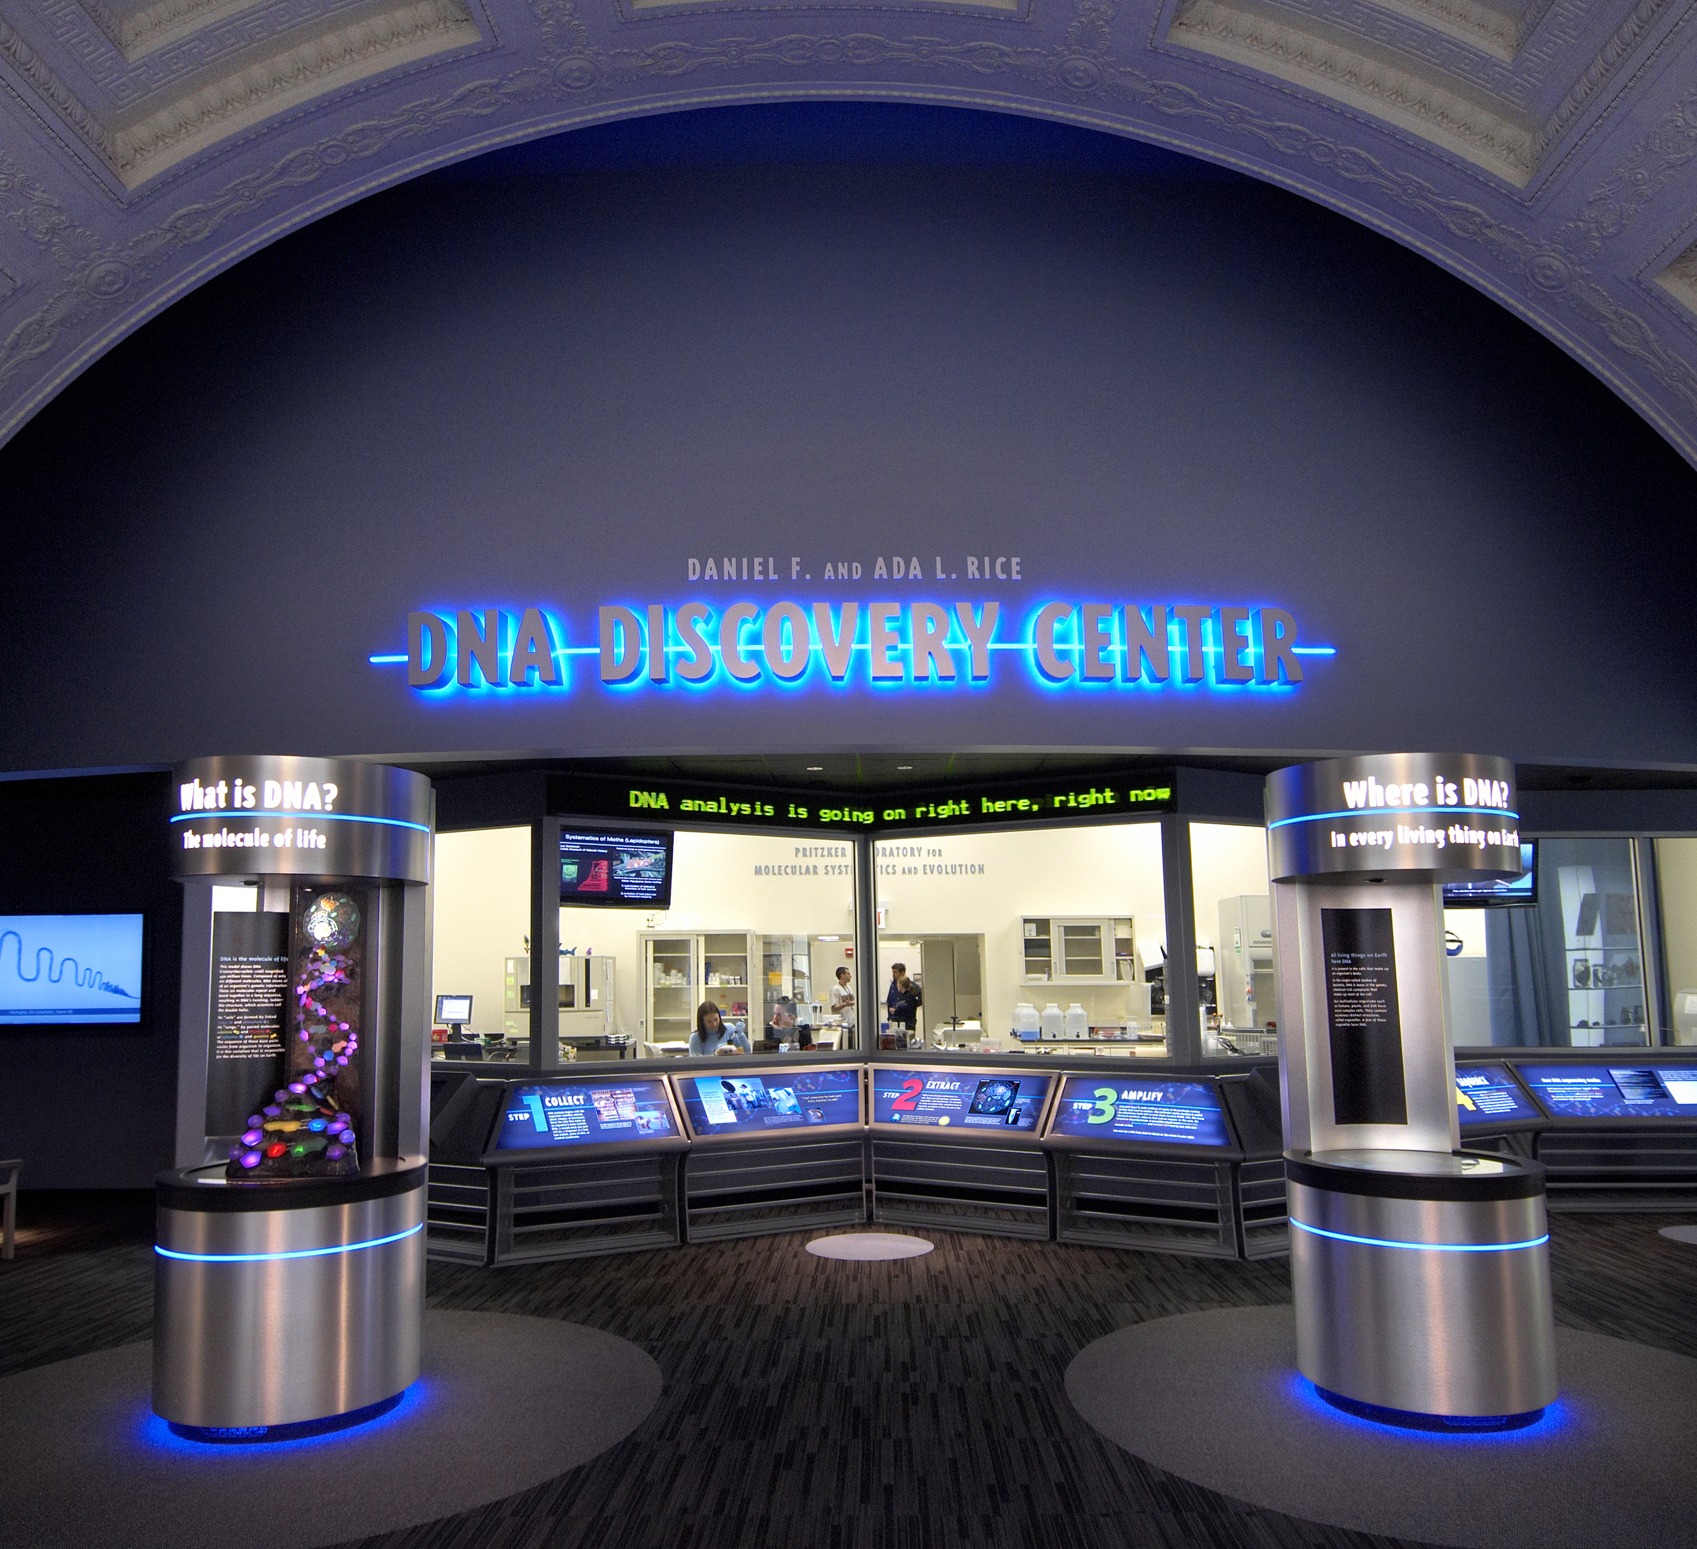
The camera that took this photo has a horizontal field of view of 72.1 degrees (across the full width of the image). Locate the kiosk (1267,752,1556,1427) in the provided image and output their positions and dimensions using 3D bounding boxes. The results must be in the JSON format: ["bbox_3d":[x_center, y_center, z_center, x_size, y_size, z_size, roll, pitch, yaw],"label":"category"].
[{"bbox_3d":[2.228,1.189,4.674,0.950,2.480,0.950,-1,-6,0],"label":"kiosk"}]

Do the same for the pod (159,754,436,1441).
[{"bbox_3d":[-2.222,1.239,4.704,0.950,2.480,0.950,-1,-6,0],"label":"pod"}]

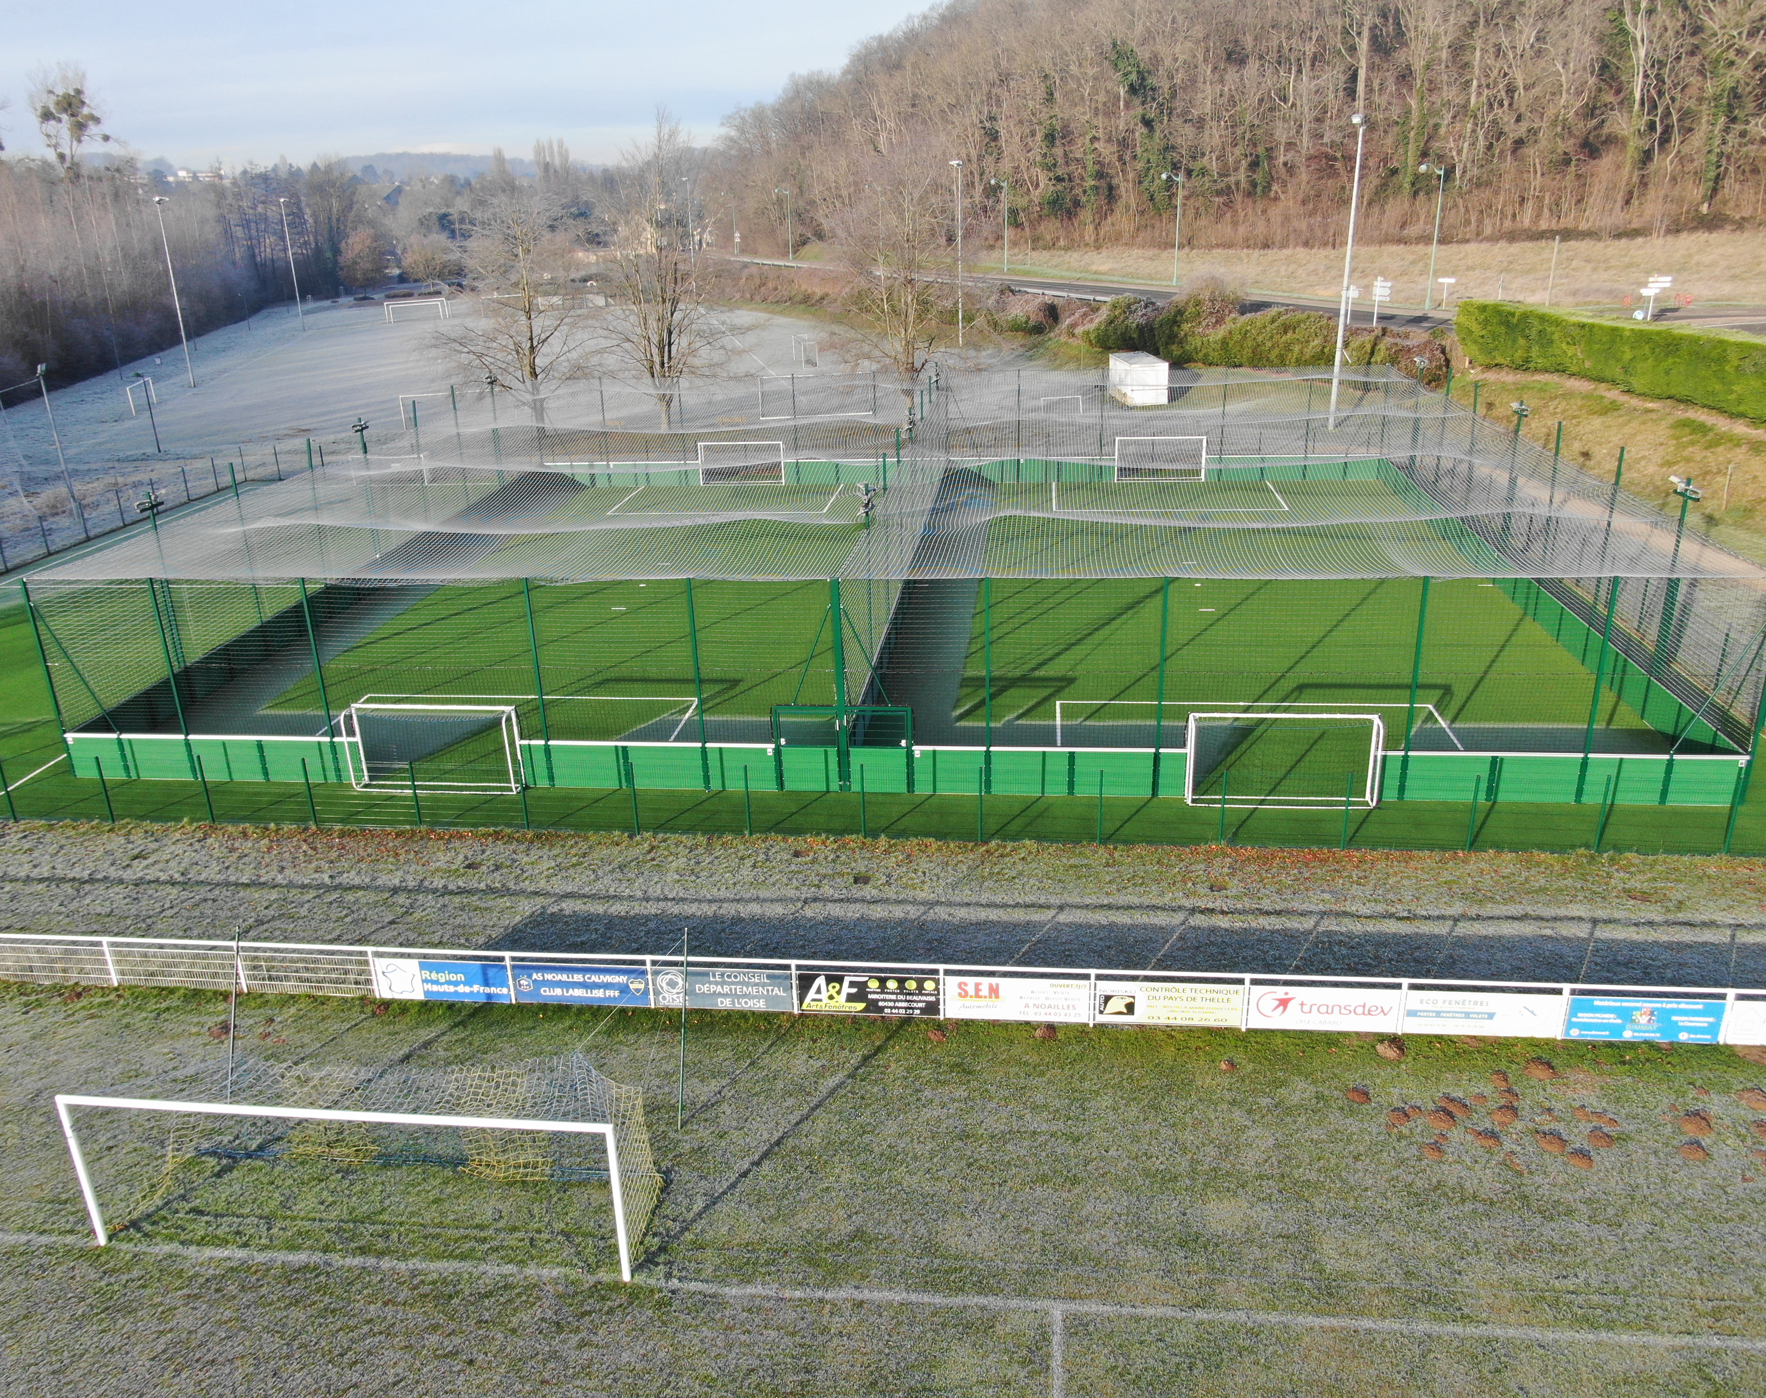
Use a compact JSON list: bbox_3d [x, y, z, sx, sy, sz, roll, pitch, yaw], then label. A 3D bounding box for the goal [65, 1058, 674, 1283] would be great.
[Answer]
[{"bbox_3d":[-6.885,5.989,17.643,7.540,2.480,2.000,1,22,7],"label":"goal"}]

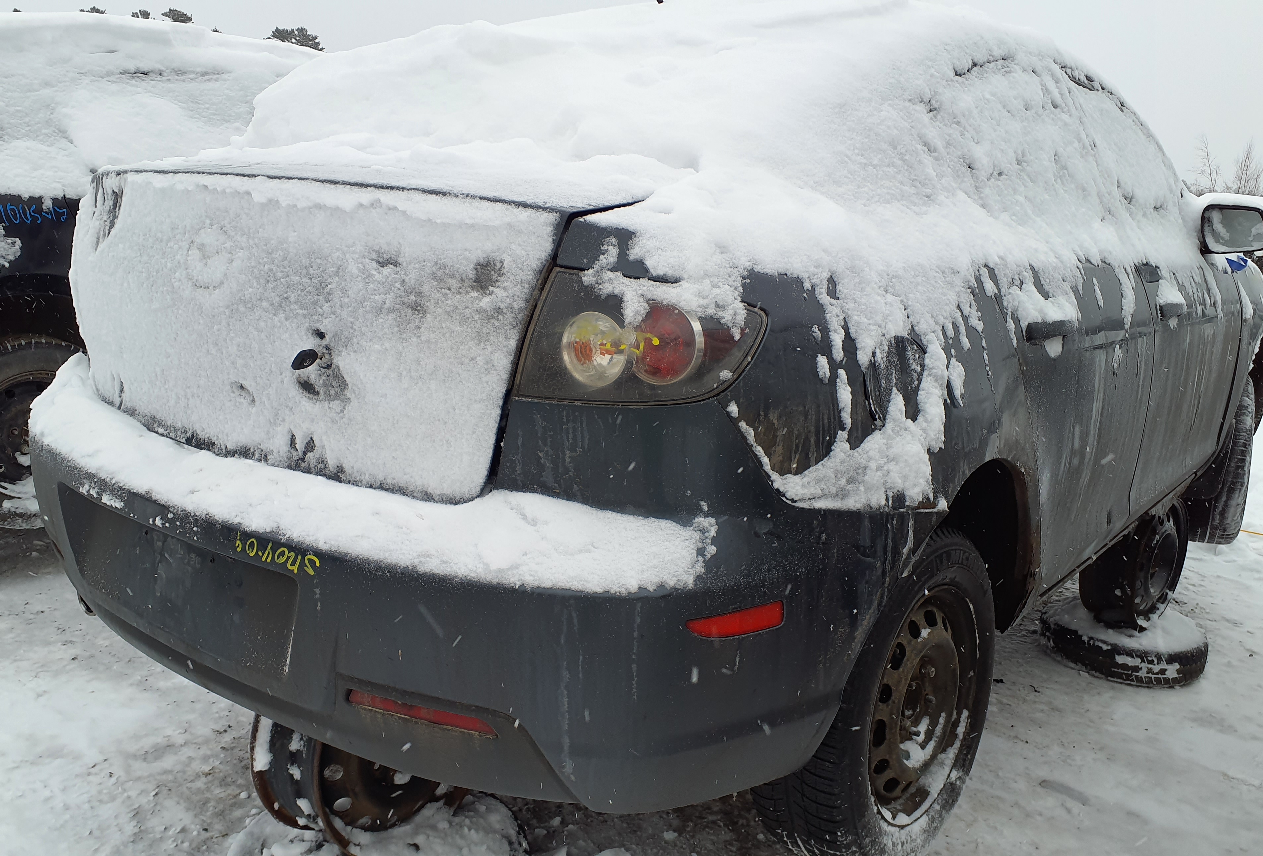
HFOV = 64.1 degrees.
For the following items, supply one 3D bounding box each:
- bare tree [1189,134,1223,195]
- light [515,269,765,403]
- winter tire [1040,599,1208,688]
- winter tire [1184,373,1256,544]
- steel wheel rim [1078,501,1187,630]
[{"bbox_3d":[31.152,-12.838,55.000,1.540,6.380,1.540,2,13,0],"label":"bare tree"},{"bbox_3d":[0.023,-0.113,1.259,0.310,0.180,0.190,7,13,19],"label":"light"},{"bbox_3d":[1.692,0.728,3.481,0.514,0.140,0.514,2,13,0],"label":"winter tire"},{"bbox_3d":[2.196,0.115,3.853,0.205,0.635,0.635,7,14,23],"label":"winter tire"},{"bbox_3d":[1.640,0.425,3.283,0.428,0.428,0.175,-10,17,-42],"label":"steel wheel rim"}]

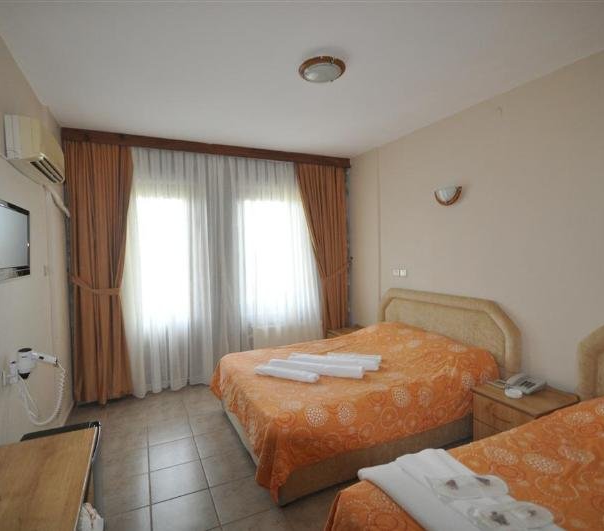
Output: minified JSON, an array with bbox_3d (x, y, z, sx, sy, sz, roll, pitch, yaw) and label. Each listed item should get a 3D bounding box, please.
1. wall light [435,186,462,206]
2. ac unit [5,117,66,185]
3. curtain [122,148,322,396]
[{"bbox_3d":[1.389,-0.657,3.196,0.110,0.165,0.310,-2,3,-26],"label":"wall light"},{"bbox_3d":[-1.774,-0.744,2.262,0.170,0.260,0.720,-2,3,-26],"label":"ac unit"},{"bbox_3d":[-0.784,0.036,3.914,2.360,2.600,0.120,-2,3,-26],"label":"curtain"}]

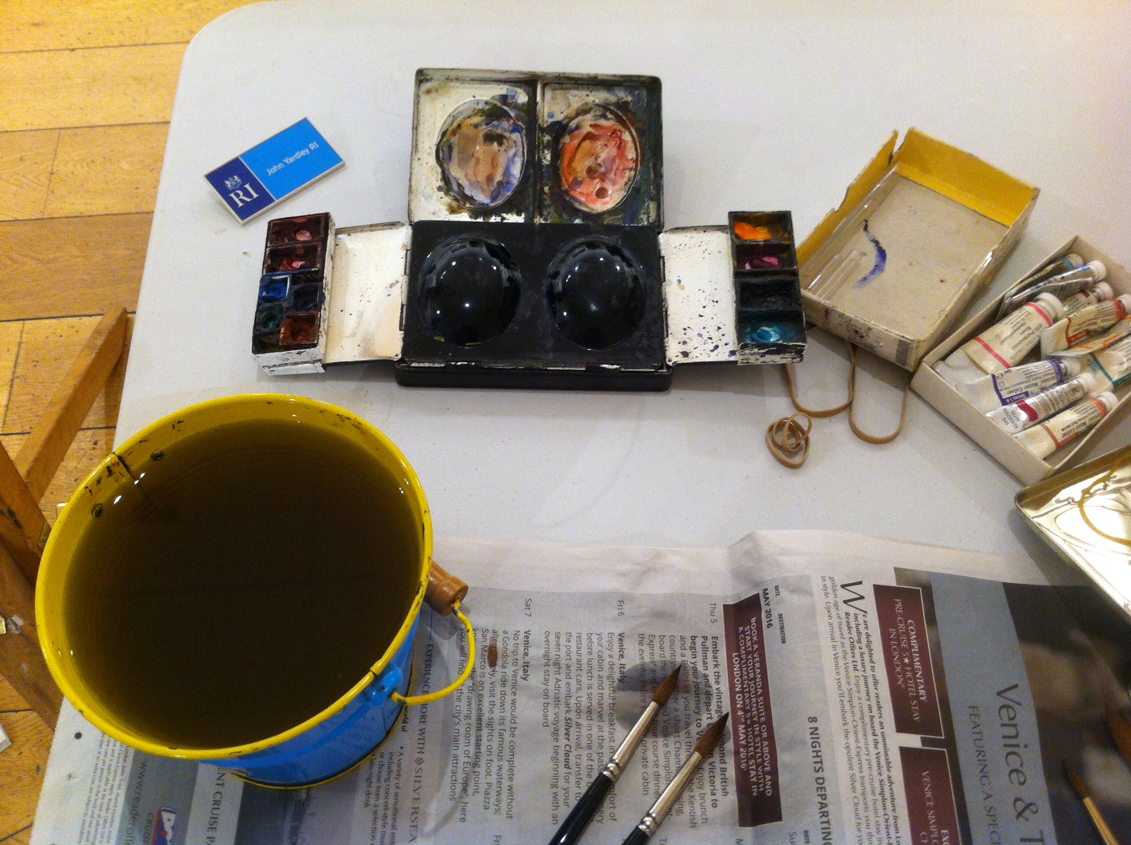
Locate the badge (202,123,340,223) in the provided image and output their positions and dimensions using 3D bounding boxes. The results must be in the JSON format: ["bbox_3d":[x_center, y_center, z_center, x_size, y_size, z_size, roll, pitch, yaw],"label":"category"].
[{"bbox_3d":[-0.183,-0.159,0.721,0.076,0.004,0.048,-37,64,-20],"label":"badge"}]

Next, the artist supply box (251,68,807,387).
[{"bbox_3d":[-0.019,-0.115,0.666,0.302,0.053,0.193,1,58,2],"label":"artist supply box"}]

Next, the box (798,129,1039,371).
[{"bbox_3d":[0.198,-0.100,0.660,0.081,0.030,0.138,32,64,19],"label":"box"}]

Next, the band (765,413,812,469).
[{"bbox_3d":[0.120,0.009,0.612,0.022,0.009,0.027,1,58,2],"label":"band"}]

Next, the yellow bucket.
[{"bbox_3d":[-0.127,0.088,0.502,0.166,0.121,0.157,-1,58,1],"label":"yellow bucket"}]

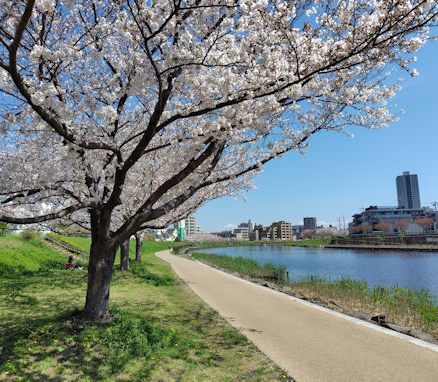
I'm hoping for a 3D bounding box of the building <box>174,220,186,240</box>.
[{"bbox_3d":[-25.007,25.657,220.000,8.000,14.000,8.500,1,-9,-6],"label":"building"}]

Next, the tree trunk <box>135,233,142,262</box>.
[{"bbox_3d":[-7.202,5.054,30.300,0.580,2.600,0.520,0,-9,0],"label":"tree trunk"}]

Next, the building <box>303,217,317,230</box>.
[{"bbox_3d":[128.255,51.727,480.000,18.000,27.000,17.000,1,-9,-6],"label":"building"}]

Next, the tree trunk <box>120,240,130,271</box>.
[{"bbox_3d":[-5.604,3.788,20.300,0.540,2.000,0.520,0,-9,0],"label":"tree trunk"}]

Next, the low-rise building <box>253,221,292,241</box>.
[{"bbox_3d":[54.021,39.885,342.000,38.000,19.500,24.000,2,-9,-17],"label":"low-rise building"}]

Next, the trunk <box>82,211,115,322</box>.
[{"bbox_3d":[-2.544,1.583,7.150,0.580,2.280,0.530,0,-9,0],"label":"trunk"}]

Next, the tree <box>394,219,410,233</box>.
[{"bbox_3d":[63.388,12.159,117.000,5.200,4.800,5.300,1,-9,-8],"label":"tree"}]

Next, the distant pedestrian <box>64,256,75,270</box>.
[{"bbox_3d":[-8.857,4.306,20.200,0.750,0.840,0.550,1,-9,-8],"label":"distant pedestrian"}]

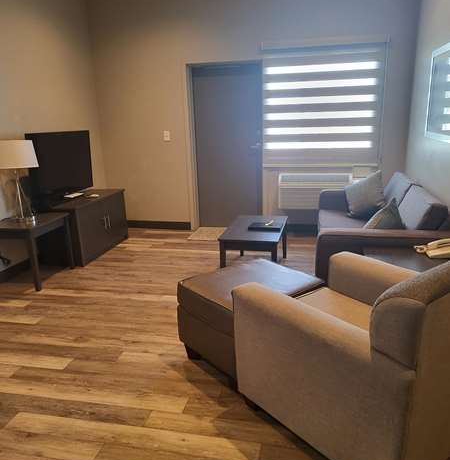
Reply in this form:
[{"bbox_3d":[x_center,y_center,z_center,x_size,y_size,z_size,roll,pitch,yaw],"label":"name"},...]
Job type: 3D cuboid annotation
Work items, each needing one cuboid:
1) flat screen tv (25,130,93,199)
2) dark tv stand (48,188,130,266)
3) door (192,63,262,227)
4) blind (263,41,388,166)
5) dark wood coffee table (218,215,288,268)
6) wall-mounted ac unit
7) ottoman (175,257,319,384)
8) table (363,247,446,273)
[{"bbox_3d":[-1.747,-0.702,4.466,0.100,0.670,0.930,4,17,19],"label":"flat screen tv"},{"bbox_3d":[-1.585,-0.053,4.799,0.460,0.600,1.060,2,16,14],"label":"dark tv stand"},{"bbox_3d":[0.046,-0.969,5.181,0.850,2.020,0.070,2,16,13],"label":"door"},{"bbox_3d":[1.081,-1.382,4.661,1.310,1.360,0.080,2,16,13],"label":"blind"},{"bbox_3d":[0.302,0.195,3.971,0.530,0.450,0.880,2,16,13],"label":"dark wood coffee table"},{"bbox_3d":[1.119,-0.447,4.859,0.970,0.400,0.200,2,16,13],"label":"wall-mounted ac unit"},{"bbox_3d":[0.169,0.559,2.625,0.665,0.490,0.585,-14,20,-36],"label":"ottoman"},{"bbox_3d":[1.218,0.457,2.767,0.560,0.540,0.530,2,16,13],"label":"table"}]

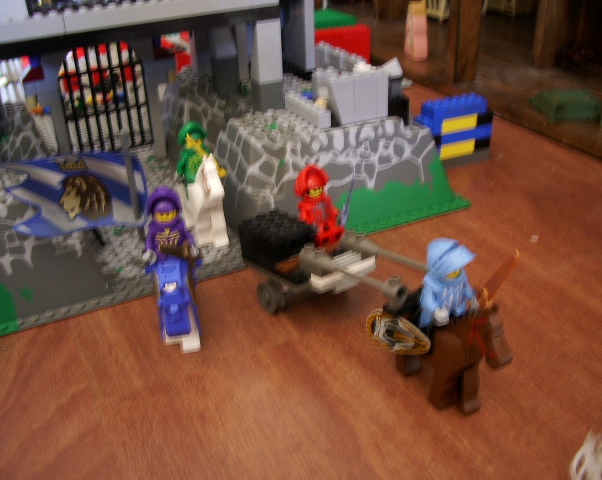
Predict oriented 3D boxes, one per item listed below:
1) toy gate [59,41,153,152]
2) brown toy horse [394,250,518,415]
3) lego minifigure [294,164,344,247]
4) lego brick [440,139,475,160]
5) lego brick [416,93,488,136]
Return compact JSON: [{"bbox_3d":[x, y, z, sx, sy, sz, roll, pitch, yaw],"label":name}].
[{"bbox_3d":[-0.148,-0.107,0.485,0.067,0.085,0.005,-15,32,-21],"label":"toy gate"},{"bbox_3d":[0.060,0.044,0.271,0.019,0.055,0.057,-17,33,-24],"label":"brown toy horse"},{"bbox_3d":[0.010,-0.018,0.347,0.024,0.042,0.018,-25,37,-34],"label":"lego minifigure"},{"bbox_3d":[0.115,-0.072,0.492,0.032,0.011,0.015,-15,32,-22],"label":"lego brick"},{"bbox_3d":[0.111,-0.092,0.478,0.055,0.021,0.017,-15,32,-22],"label":"lego brick"}]

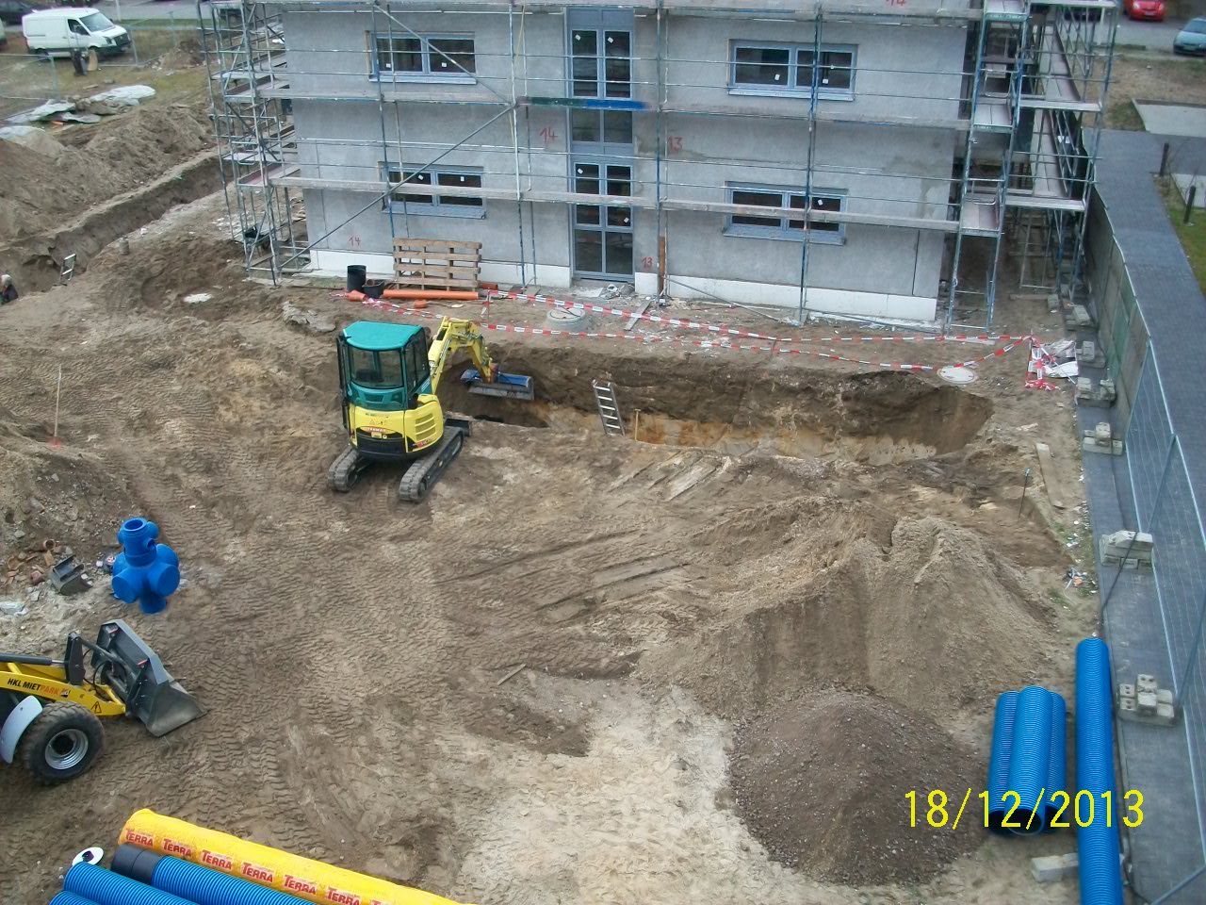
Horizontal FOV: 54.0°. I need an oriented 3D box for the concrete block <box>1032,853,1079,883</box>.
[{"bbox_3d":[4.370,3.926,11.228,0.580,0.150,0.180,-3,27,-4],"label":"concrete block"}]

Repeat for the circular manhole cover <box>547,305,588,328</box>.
[{"bbox_3d":[-0.753,-2.736,24.370,0.860,0.220,0.860,-1,27,0],"label":"circular manhole cover"}]

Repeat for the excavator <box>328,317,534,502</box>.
[{"bbox_3d":[-2.854,-1.320,19.777,1.650,2.500,4.750,6,28,14],"label":"excavator"}]

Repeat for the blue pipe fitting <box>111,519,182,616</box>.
[{"bbox_3d":[-5.950,1.437,15.331,0.880,1.270,0.880,10,29,21],"label":"blue pipe fitting"}]

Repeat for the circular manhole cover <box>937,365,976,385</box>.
[{"bbox_3d":[6.569,-1.404,21.946,0.770,0.100,0.770,7,28,15],"label":"circular manhole cover"}]

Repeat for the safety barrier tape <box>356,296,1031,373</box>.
[{"bbox_3d":[1.211,-2.505,23.285,13.900,0.800,0.850,7,28,15],"label":"safety barrier tape"}]

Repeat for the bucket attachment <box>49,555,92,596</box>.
[{"bbox_3d":[-7.143,1.636,15.823,0.500,0.420,0.460,-19,32,-32],"label":"bucket attachment"}]

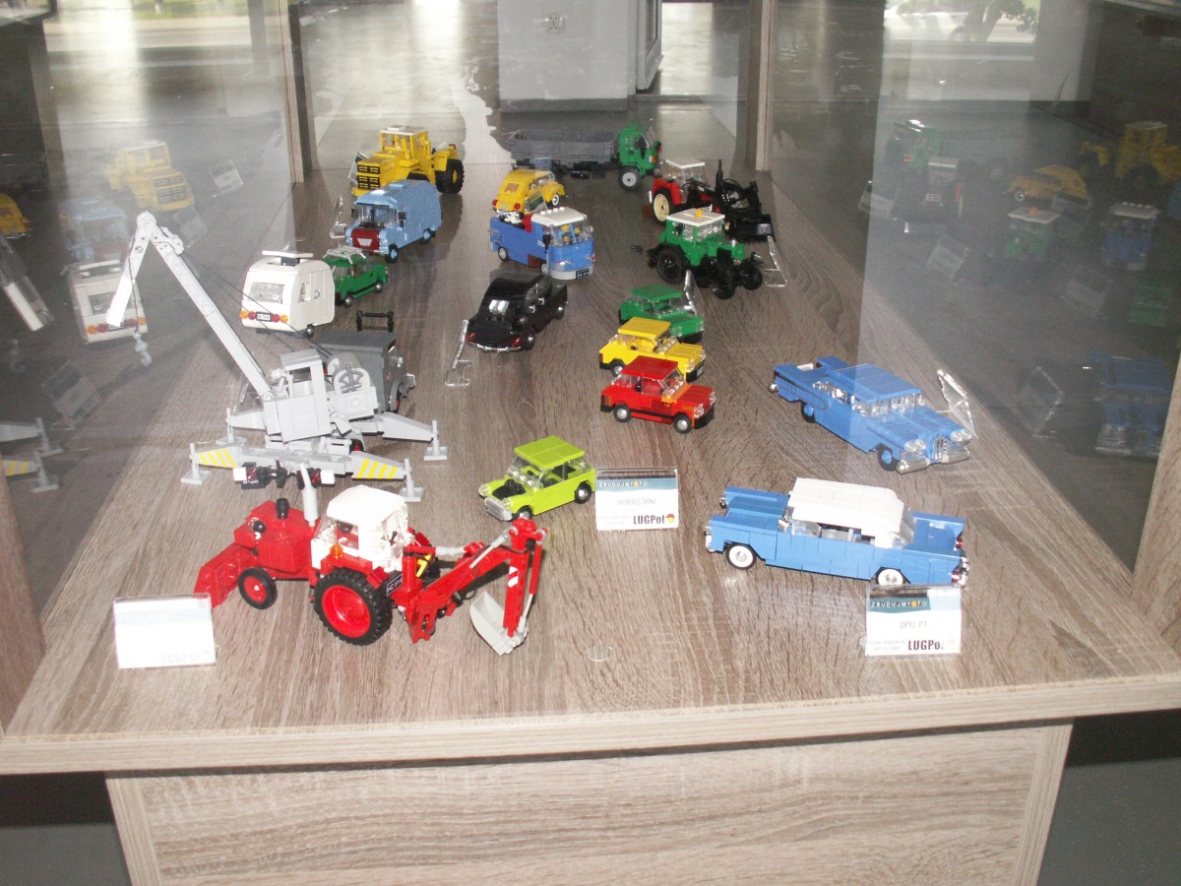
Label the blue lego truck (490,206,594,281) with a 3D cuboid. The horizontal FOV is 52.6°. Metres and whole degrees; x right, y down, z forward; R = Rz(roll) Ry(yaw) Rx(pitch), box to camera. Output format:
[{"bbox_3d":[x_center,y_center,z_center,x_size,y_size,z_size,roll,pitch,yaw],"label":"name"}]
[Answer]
[{"bbox_3d":[-0.044,-0.206,1.211,0.121,0.054,0.045,22,34,38],"label":"blue lego truck"}]

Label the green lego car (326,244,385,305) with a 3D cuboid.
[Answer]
[{"bbox_3d":[-0.231,-0.160,1.139,0.035,0.046,0.077,13,30,24],"label":"green lego car"}]

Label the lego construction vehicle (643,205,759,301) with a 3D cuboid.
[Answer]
[{"bbox_3d":[0.111,-0.188,1.167,0.117,0.069,0.054,23,35,38],"label":"lego construction vehicle"}]

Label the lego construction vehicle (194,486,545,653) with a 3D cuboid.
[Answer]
[{"bbox_3d":[-0.126,0.060,0.660,0.199,0.087,0.062,11,29,21],"label":"lego construction vehicle"}]

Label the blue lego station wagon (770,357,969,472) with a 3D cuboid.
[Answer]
[{"bbox_3d":[0.204,-0.030,0.884,0.051,0.042,0.158,-14,30,-25],"label":"blue lego station wagon"}]

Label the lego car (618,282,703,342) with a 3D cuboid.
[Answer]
[{"bbox_3d":[0.062,-0.112,1.048,0.035,0.041,0.078,-18,32,-31],"label":"lego car"}]

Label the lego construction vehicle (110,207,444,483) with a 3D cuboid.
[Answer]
[{"bbox_3d":[-0.186,-0.080,0.805,0.178,0.187,0.175,4,26,9],"label":"lego construction vehicle"}]

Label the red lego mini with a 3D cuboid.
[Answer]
[{"bbox_3d":[0.051,-0.036,0.880,0.077,0.040,0.037,11,28,22],"label":"red lego mini"}]

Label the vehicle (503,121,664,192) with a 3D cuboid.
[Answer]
[{"bbox_3d":[-0.007,-0.367,1.518,0.188,0.072,0.066,4,26,8],"label":"vehicle"}]

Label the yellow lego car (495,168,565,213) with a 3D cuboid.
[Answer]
[{"bbox_3d":[-0.074,-0.299,1.408,0.044,0.049,0.095,17,31,30],"label":"yellow lego car"}]

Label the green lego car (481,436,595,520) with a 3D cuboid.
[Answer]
[{"bbox_3d":[-0.036,0.024,0.760,0.069,0.038,0.036,-20,32,-34],"label":"green lego car"}]

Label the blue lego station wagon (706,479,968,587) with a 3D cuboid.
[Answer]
[{"bbox_3d":[0.148,0.052,0.718,0.152,0.047,0.048,8,28,15],"label":"blue lego station wagon"}]

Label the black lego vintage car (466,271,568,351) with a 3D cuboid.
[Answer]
[{"bbox_3d":[-0.063,-0.118,1.034,0.047,0.051,0.131,9,27,17],"label":"black lego vintage car"}]

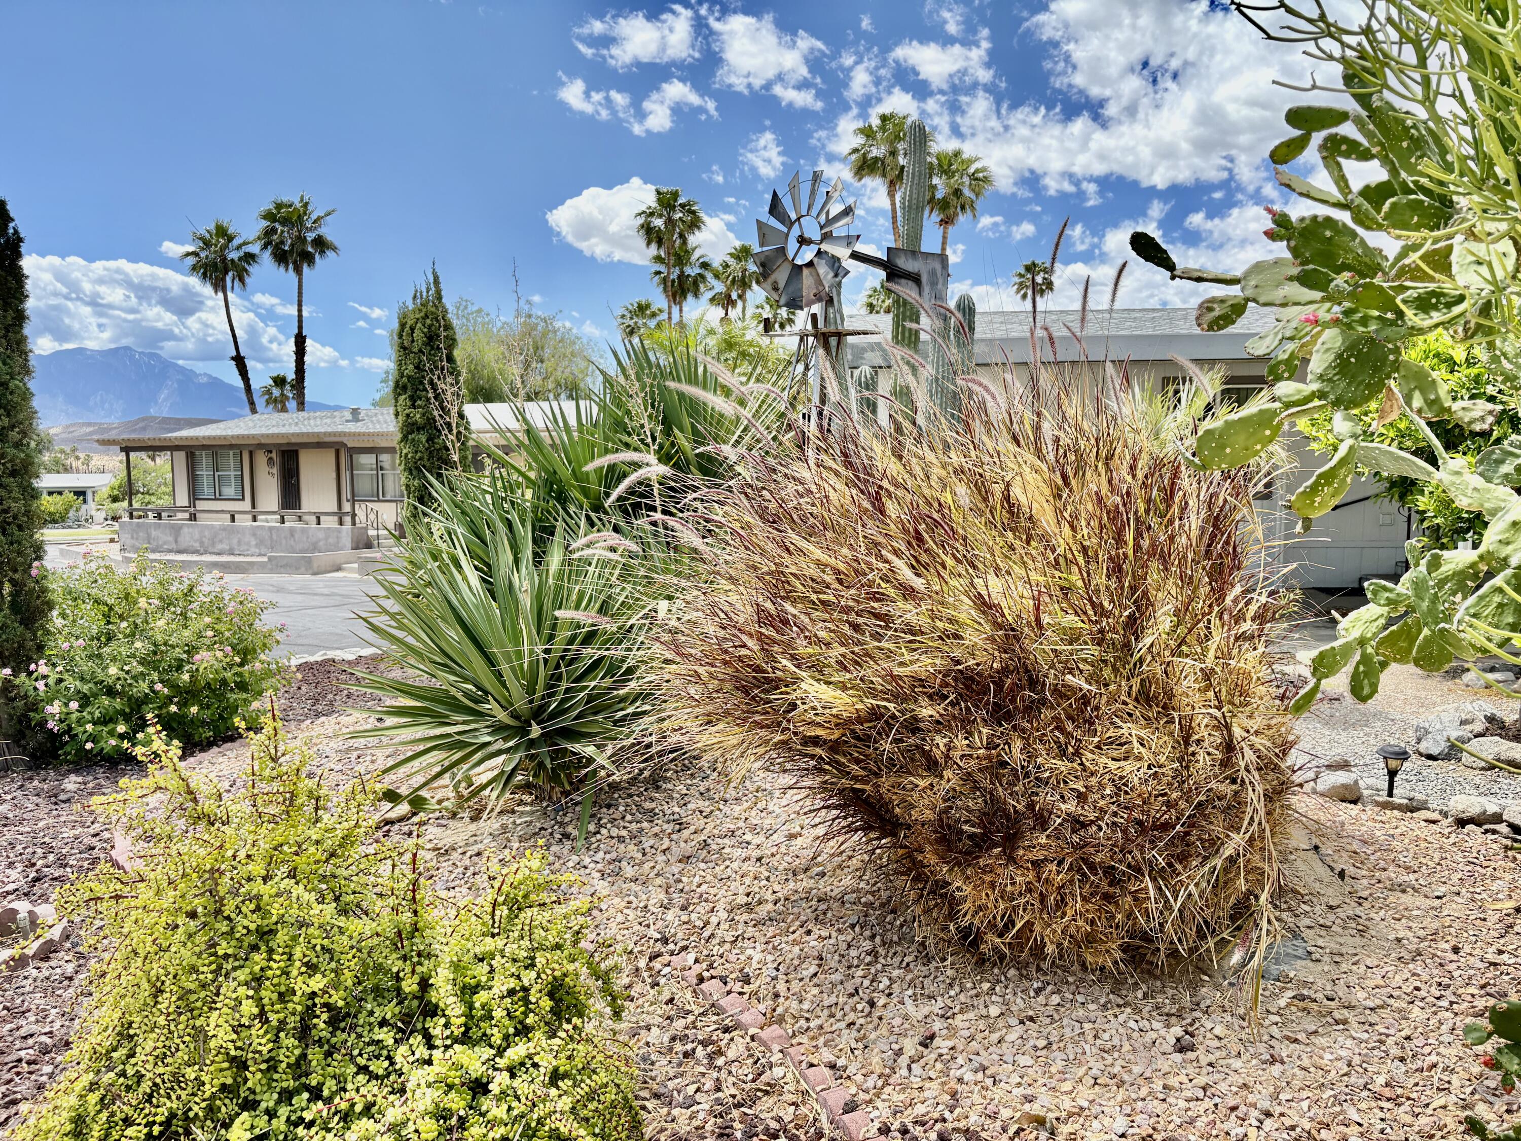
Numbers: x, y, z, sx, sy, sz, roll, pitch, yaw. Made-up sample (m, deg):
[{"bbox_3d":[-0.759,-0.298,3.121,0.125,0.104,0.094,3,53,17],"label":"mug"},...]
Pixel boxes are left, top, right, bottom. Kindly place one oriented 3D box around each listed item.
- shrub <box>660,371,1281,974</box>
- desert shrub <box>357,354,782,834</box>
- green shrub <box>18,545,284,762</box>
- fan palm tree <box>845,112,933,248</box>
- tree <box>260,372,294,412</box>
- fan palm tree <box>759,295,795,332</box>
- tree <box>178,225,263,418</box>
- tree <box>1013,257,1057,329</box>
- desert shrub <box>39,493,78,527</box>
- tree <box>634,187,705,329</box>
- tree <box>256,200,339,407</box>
[{"bbox_3d":[0.739,0.224,3.932,2.222,1.791,1.800,-1,5,0],"label":"shrub"},{"bbox_3d":[-0.984,-0.102,5.811,2.166,2.107,2.200,-1,5,0],"label":"desert shrub"},{"bbox_3d":[-3.601,0.401,6.753,1.567,1.062,1.600,-1,5,0],"label":"green shrub"},{"bbox_3d":[5.281,-10.018,46.337,3.626,16.634,3.700,-1,5,0],"label":"fan palm tree"},{"bbox_3d":[-36.720,-9.771,87.462,3.081,10.814,3.200,-1,5,0],"label":"tree"},{"bbox_3d":[1.175,-13.170,89.220,3.412,16.541,3.400,-1,5,0],"label":"fan palm tree"},{"bbox_3d":[-22.911,-8.288,49.467,4.084,13.435,3.700,-1,5,0],"label":"tree"},{"bbox_3d":[20.347,-13.969,85.156,3.343,18.218,3.400,-1,5,0],"label":"tree"},{"bbox_3d":[-38.055,-3.295,61.907,2.510,1.840,2.500,-1,5,0],"label":"desert shrub"},{"bbox_3d":[-4.377,-10.511,56.322,3.482,16.368,3.500,-1,5,0],"label":"tree"},{"bbox_3d":[-19.814,-8.849,49.423,3.616,14.499,3.700,-1,5,0],"label":"tree"}]

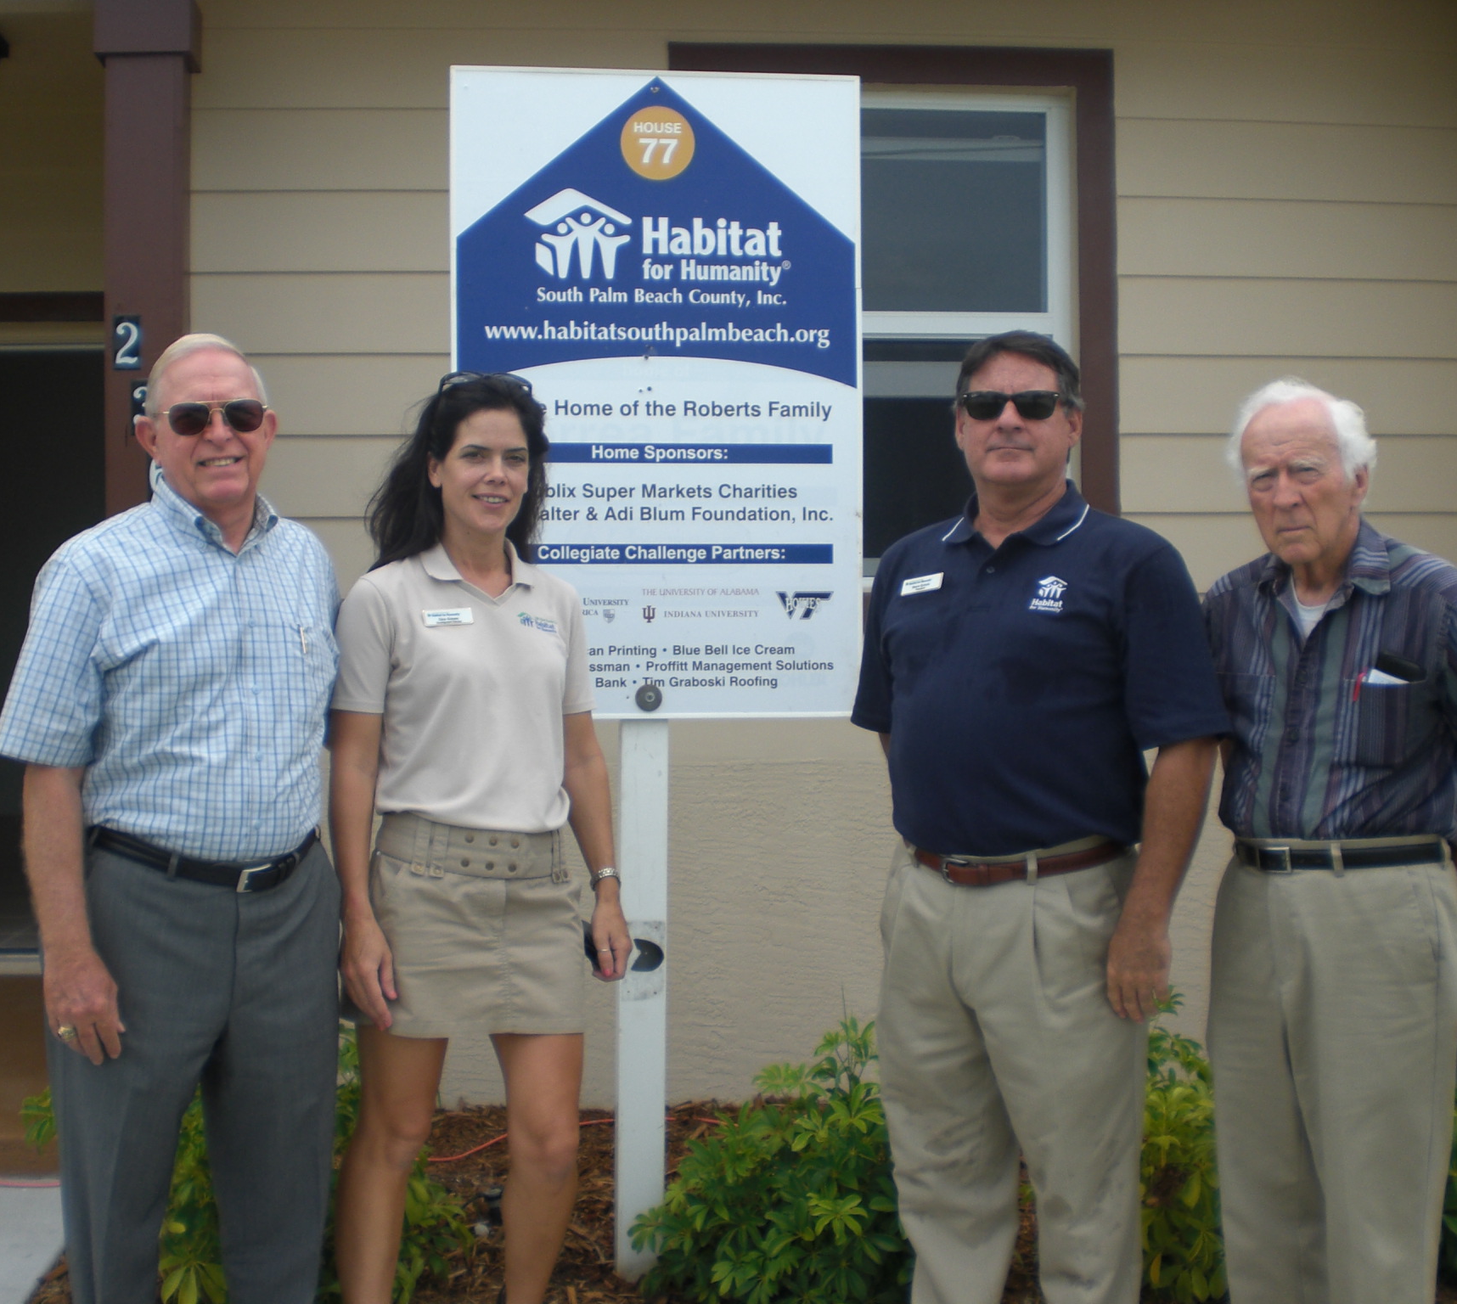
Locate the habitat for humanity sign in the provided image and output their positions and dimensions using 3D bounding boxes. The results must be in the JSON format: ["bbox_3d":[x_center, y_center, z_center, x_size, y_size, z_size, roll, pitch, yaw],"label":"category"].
[{"bbox_3d":[-0.132,-0.494,3.665,0.790,1.245,0.030,-1,2,-7],"label":"habitat for humanity sign"}]

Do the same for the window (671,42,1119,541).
[{"bbox_3d":[0.425,-0.792,4.820,1.145,1.490,0.100,-1,2,-5],"label":"window"}]

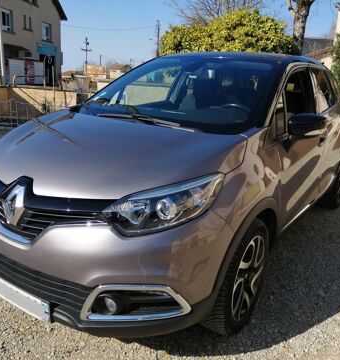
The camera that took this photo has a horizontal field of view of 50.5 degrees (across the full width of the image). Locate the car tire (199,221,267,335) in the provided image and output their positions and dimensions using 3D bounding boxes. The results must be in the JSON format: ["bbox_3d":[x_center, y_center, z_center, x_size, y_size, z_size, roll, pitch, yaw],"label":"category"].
[{"bbox_3d":[0.365,0.513,2.008,0.210,0.650,0.650,13,18,33],"label":"car tire"}]

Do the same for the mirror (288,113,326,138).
[{"bbox_3d":[0.825,-0.328,2.171,0.210,0.155,0.130,13,18,33],"label":"mirror"}]

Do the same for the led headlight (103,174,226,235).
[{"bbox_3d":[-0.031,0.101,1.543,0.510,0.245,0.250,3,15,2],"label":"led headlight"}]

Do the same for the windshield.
[{"bbox_3d":[0.104,-0.658,2.638,1.450,0.200,1.060,13,45,33],"label":"windshield"}]

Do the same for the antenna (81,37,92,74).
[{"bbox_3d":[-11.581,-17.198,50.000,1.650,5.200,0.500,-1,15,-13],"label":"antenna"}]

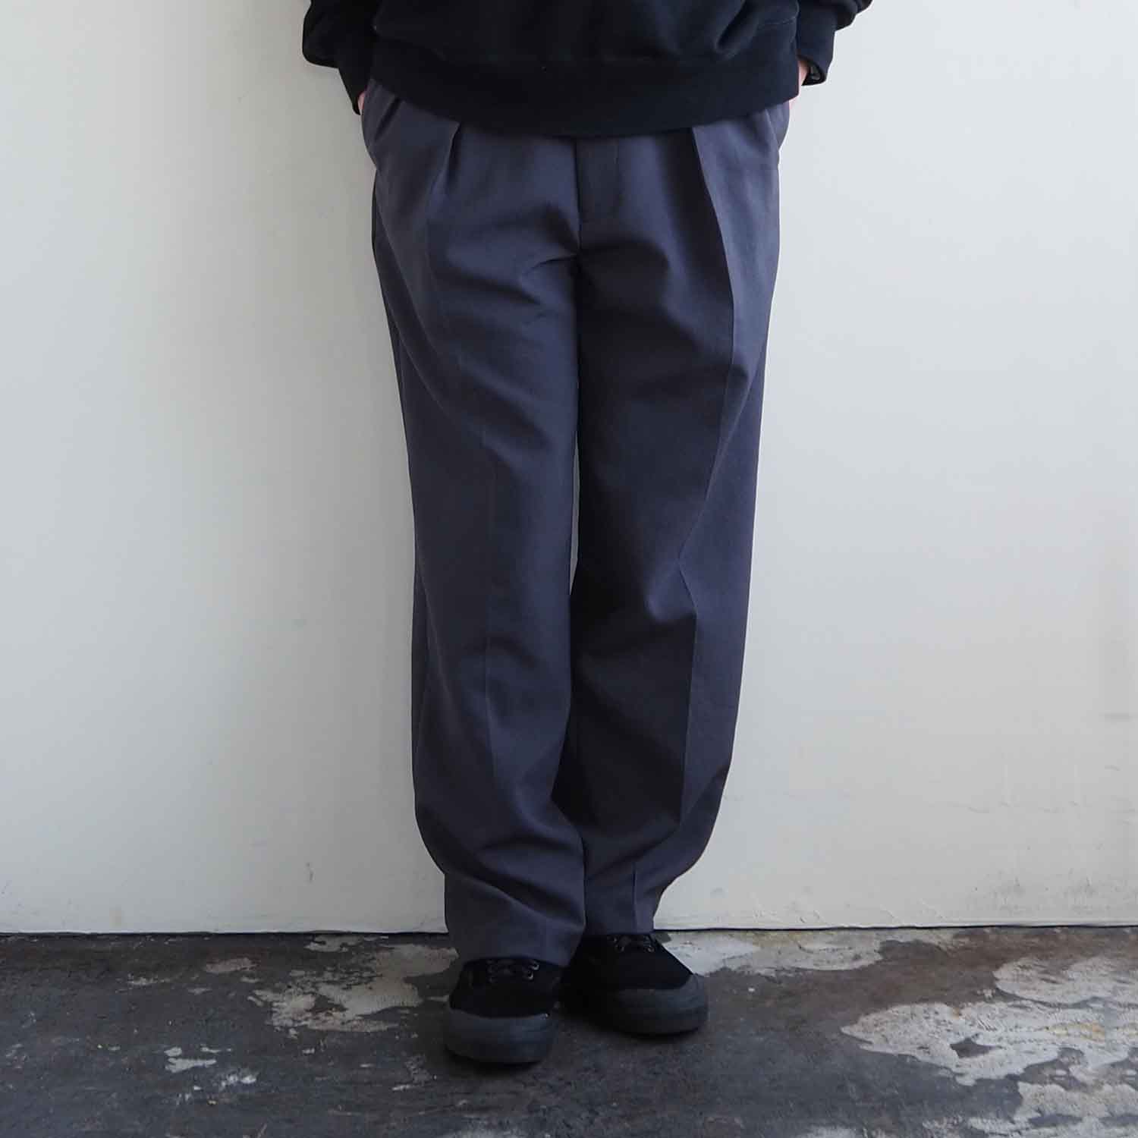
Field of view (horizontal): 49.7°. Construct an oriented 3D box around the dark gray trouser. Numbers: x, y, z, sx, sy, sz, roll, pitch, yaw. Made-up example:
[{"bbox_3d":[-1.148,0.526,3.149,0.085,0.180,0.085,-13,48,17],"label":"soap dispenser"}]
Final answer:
[{"bbox_3d":[0.010,-0.075,1.380,0.465,0.975,0.290,0,0,-3],"label":"dark gray trouser"}]

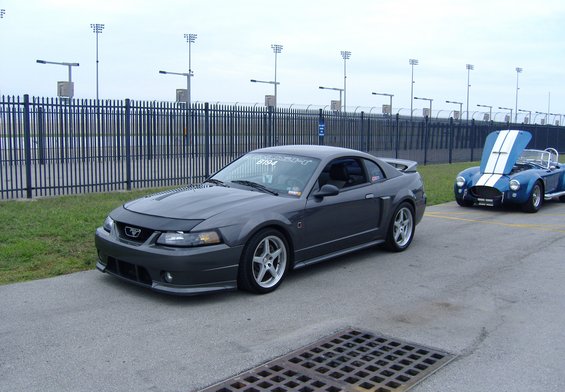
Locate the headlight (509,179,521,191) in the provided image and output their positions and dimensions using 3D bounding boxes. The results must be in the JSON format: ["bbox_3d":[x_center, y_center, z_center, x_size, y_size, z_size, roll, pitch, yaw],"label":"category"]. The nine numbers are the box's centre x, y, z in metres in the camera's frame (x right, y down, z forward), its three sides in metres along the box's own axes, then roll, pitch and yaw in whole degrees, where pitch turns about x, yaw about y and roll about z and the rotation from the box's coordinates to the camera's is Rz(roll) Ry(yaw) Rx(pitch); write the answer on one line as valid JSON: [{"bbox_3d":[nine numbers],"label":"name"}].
[{"bbox_3d":[4.431,-0.208,10.526,0.200,0.200,0.120,6,8,42],"label":"headlight"}]

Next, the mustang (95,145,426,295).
[{"bbox_3d":[0.077,0.071,6.635,1.890,1.340,4.670,6,8,39],"label":"mustang"}]

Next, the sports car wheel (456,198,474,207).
[{"bbox_3d":[3.869,-0.095,11.752,0.230,0.650,0.650,6,8,42],"label":"sports car wheel"}]

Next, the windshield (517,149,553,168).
[{"bbox_3d":[5.077,-0.790,11.988,1.270,0.360,0.220,6,8,42],"label":"windshield"}]

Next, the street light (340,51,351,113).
[{"bbox_3d":[22.964,-36.828,203.117,4.400,31.520,1.300,-4,7,-30],"label":"street light"}]

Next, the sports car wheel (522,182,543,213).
[{"bbox_3d":[4.870,0.020,10.880,0.230,0.650,0.650,6,8,39],"label":"sports car wheel"}]

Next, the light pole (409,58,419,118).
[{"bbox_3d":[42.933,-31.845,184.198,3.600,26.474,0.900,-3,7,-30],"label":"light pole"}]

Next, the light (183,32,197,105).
[{"bbox_3d":[-27.571,-32.987,168.451,4.300,31.520,1.300,-3,7,-25],"label":"light"}]

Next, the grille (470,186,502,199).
[{"bbox_3d":[3.890,-0.067,10.620,0.650,0.240,0.120,6,8,39],"label":"grille"}]

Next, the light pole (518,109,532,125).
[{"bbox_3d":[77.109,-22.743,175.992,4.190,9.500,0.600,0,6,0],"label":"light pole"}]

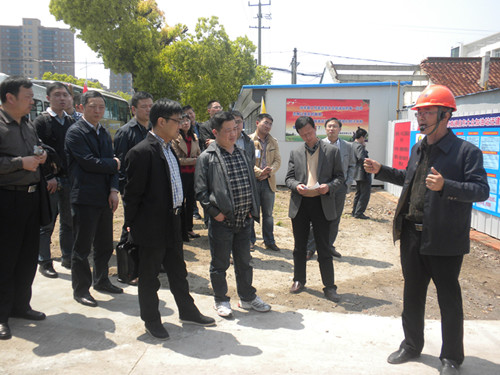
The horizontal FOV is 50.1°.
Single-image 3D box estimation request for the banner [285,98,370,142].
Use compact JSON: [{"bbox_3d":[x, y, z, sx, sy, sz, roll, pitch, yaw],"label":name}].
[{"bbox_3d":[2.240,-1.919,15.350,2.400,1.230,0.050,1,5,-1],"label":"banner"}]

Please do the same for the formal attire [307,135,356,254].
[{"bbox_3d":[1.003,0.087,6.620,0.570,1.440,0.360,2,6,14],"label":"formal attire"}]

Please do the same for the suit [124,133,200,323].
[{"bbox_3d":[-0.680,0.311,4.062,0.470,1.451,0.500,4,6,35],"label":"suit"}]

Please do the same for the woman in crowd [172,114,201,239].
[{"bbox_3d":[-0.845,-0.140,7.170,0.440,1.667,0.310,-2,5,-25],"label":"woman in crowd"}]

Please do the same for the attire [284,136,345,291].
[{"bbox_3d":[0.595,0.258,4.930,0.560,1.400,0.380,1,5,9],"label":"attire"}]

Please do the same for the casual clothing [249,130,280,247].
[{"bbox_3d":[0.187,0.019,6.880,0.500,1.490,0.360,0,5,-3],"label":"casual clothing"}]

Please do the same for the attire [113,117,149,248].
[{"bbox_3d":[-1.039,0.059,4.934,0.500,1.419,0.330,-3,6,-37],"label":"attire"}]

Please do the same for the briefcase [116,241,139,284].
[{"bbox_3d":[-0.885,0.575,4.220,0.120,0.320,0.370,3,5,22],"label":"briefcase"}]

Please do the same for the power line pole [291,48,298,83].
[{"bbox_3d":[3.078,-5.840,37.353,0.420,7.602,0.360,1,5,0],"label":"power line pole"}]

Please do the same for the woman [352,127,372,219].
[{"bbox_3d":[1.996,-0.267,9.500,0.330,1.620,0.440,-1,6,-21],"label":"woman"}]

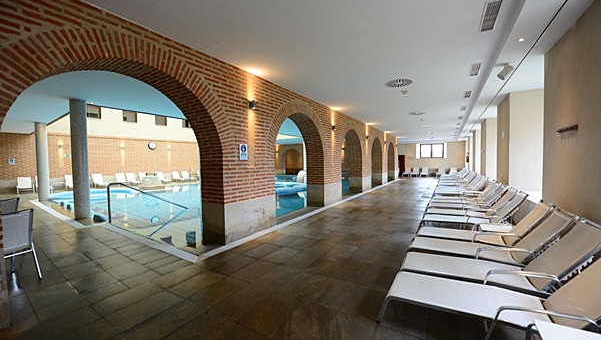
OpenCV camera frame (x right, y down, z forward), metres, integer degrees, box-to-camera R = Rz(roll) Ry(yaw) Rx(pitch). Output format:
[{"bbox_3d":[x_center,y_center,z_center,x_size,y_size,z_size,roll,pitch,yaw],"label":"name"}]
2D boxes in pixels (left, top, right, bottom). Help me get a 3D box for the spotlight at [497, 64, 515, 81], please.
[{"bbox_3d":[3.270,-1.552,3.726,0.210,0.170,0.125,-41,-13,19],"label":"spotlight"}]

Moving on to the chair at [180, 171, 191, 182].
[{"bbox_3d":[-10.783,0.539,22.503,1.650,0.950,0.660,0,2,35],"label":"chair"}]

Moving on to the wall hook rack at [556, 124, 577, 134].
[{"bbox_3d":[3.166,-0.478,2.804,0.060,0.070,0.490,0,2,32],"label":"wall hook rack"}]

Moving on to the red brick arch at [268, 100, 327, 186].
[{"bbox_3d":[-0.205,-0.686,6.744,0.651,2.449,3.093,0,2,32],"label":"red brick arch"}]

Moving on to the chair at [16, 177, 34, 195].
[{"bbox_3d":[-14.880,0.864,12.713,0.636,0.910,0.636,0,2,32],"label":"chair"}]

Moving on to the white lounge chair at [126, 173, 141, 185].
[{"bbox_3d":[-13.466,0.713,18.825,1.650,0.950,0.660,0,2,35],"label":"white lounge chair"}]

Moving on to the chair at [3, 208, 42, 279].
[{"bbox_3d":[-3.939,1.027,2.998,0.630,0.930,0.560,-1,2,17],"label":"chair"}]

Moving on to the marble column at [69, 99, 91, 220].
[{"bbox_3d":[-6.038,-0.272,6.404,0.340,3.286,0.340,0,2,32],"label":"marble column"}]

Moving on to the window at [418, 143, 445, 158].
[{"bbox_3d":[12.561,-1.827,22.368,1.970,1.360,0.120,0,2,32],"label":"window"}]

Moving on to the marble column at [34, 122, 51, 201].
[{"bbox_3d":[-11.764,-0.361,10.666,0.350,3.541,0.350,0,2,32],"label":"marble column"}]

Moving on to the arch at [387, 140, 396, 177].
[{"bbox_3d":[6.495,-0.717,17.493,0.600,2.945,3.300,0,2,32],"label":"arch"}]

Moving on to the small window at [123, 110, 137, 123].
[{"bbox_3d":[-13.120,-4.142,18.016,0.150,0.858,0.918,0,2,32],"label":"small window"}]

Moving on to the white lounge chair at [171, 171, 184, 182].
[{"bbox_3d":[-10.318,0.545,19.944,1.672,0.873,0.592,0,2,32],"label":"white lounge chair"}]

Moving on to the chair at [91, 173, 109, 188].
[{"bbox_3d":[-13.131,0.746,15.485,1.672,0.888,0.592,0,2,32],"label":"chair"}]

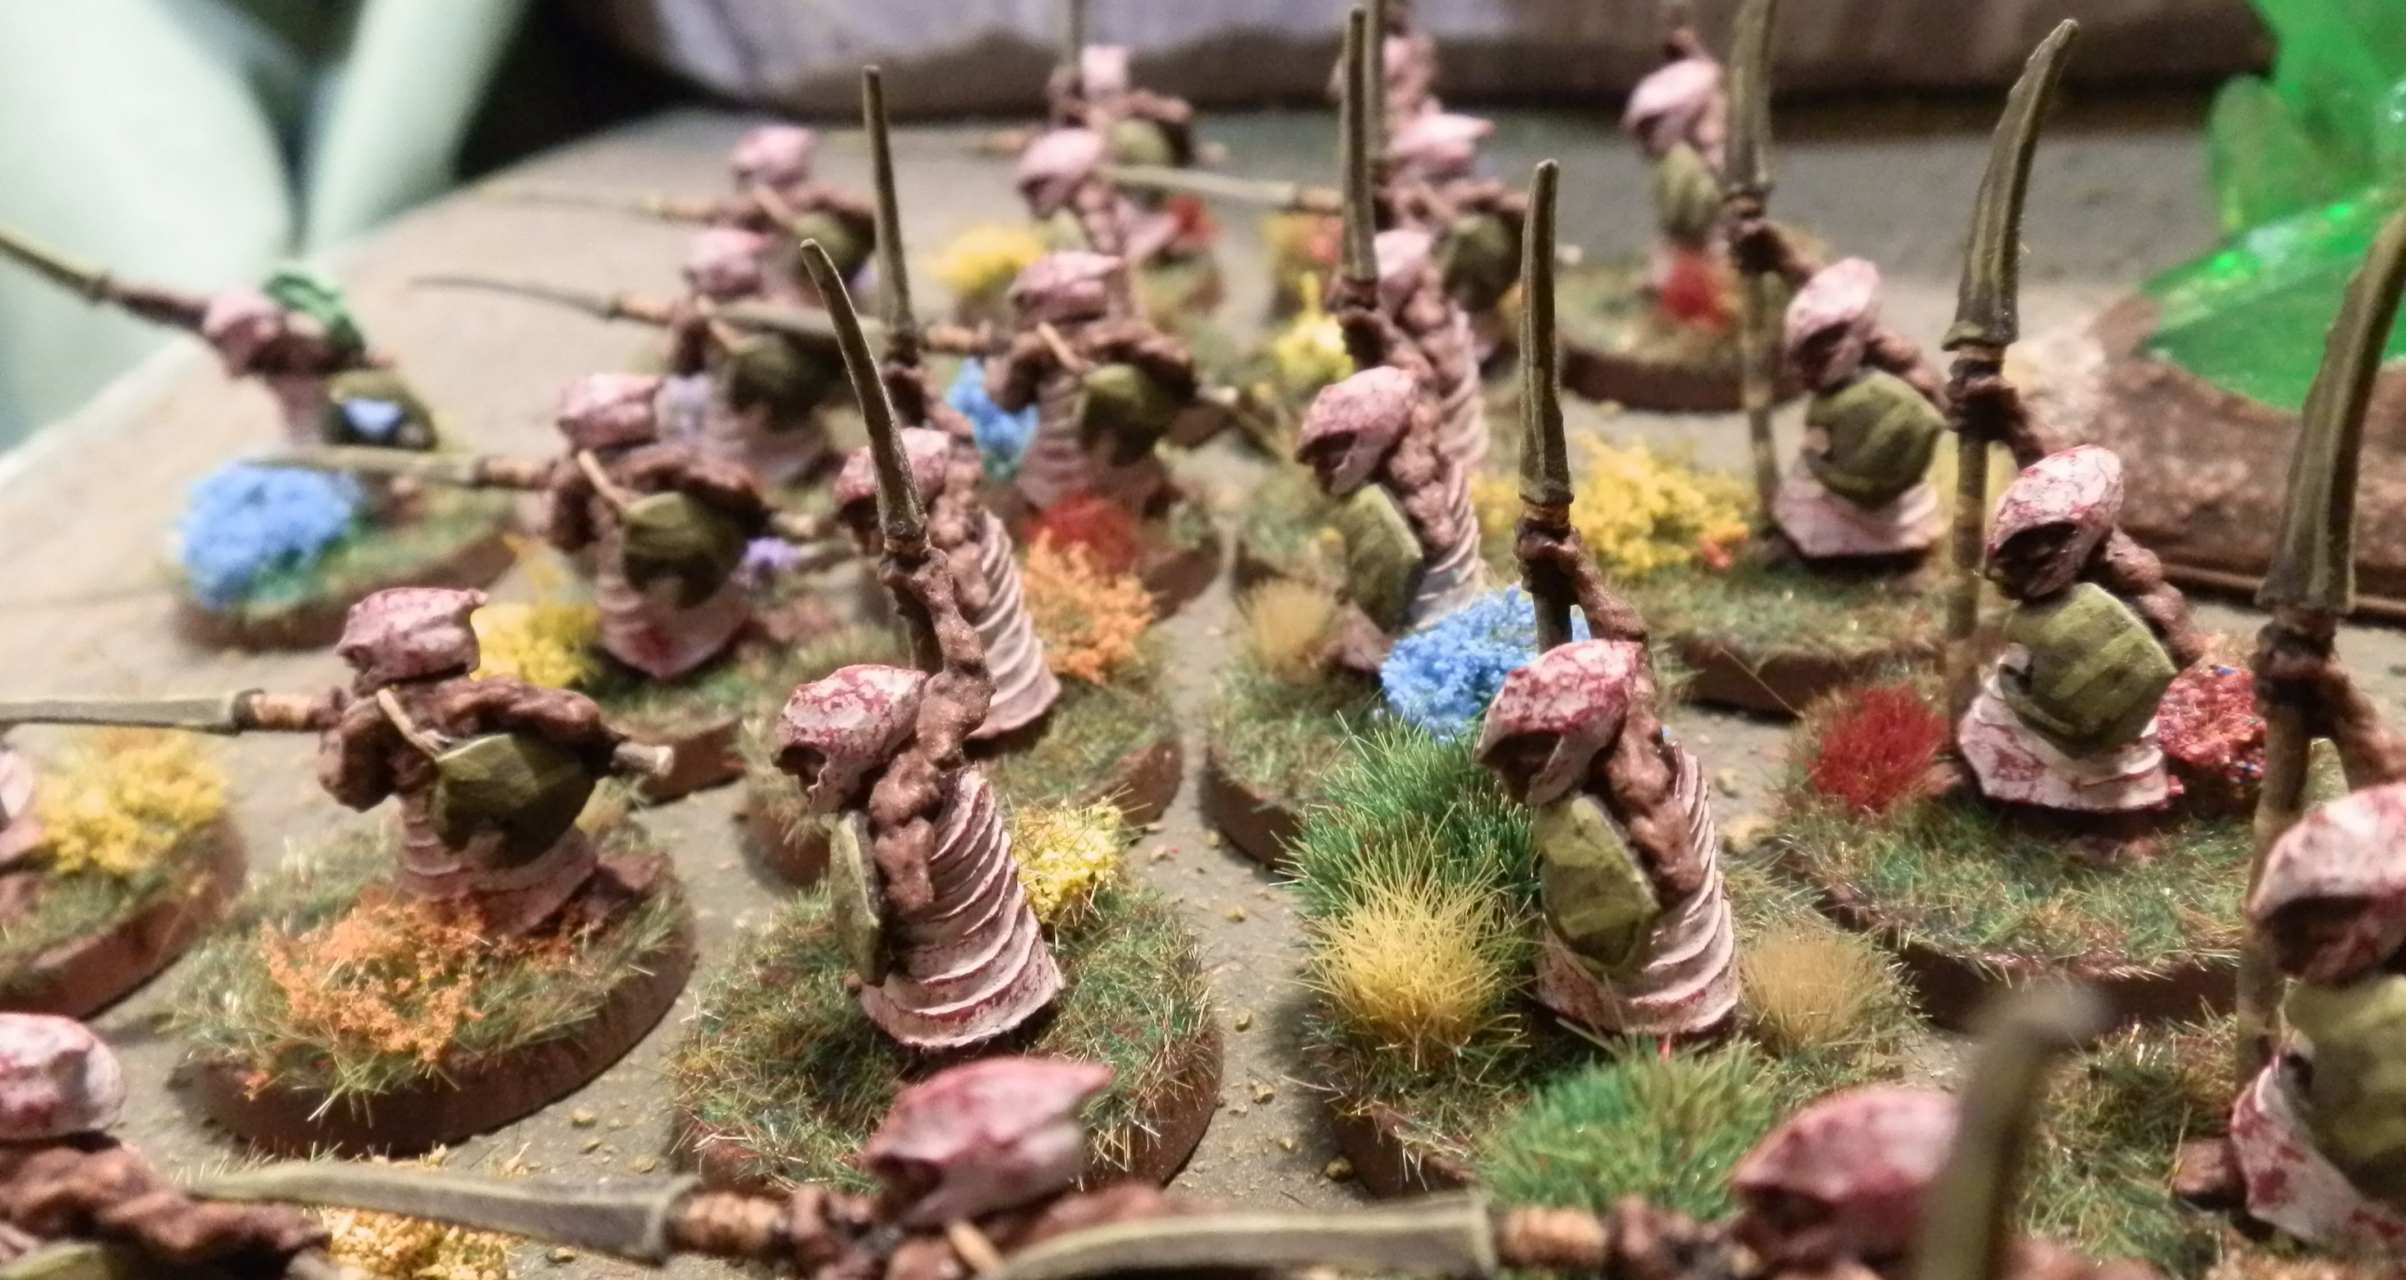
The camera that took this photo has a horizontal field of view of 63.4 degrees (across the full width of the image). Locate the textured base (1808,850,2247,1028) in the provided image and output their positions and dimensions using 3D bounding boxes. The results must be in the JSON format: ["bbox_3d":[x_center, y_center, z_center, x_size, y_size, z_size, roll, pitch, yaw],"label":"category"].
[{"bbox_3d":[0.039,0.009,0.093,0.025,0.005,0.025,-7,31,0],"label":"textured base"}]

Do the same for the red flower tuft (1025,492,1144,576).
[{"bbox_3d":[-0.008,-0.008,0.130,0.008,0.005,0.008,-7,30,-3],"label":"red flower tuft"}]

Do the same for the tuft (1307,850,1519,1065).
[{"bbox_3d":[0.009,0.014,0.086,0.009,0.007,0.009,-2,30,6],"label":"tuft"}]

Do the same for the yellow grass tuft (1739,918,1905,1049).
[{"bbox_3d":[0.025,0.014,0.079,0.007,0.005,0.007,-7,31,0],"label":"yellow grass tuft"}]

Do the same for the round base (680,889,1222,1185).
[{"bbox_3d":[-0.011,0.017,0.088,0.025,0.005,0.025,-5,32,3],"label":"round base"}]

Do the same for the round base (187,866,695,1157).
[{"bbox_3d":[-0.039,0.016,0.100,0.025,0.005,0.025,-19,32,-23],"label":"round base"}]

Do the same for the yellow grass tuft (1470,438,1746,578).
[{"bbox_3d":[0.027,-0.009,0.126,0.017,0.007,0.011,2,30,12],"label":"yellow grass tuft"}]

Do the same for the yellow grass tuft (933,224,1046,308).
[{"bbox_3d":[-0.017,-0.031,0.160,0.009,0.005,0.009,-7,31,0],"label":"yellow grass tuft"}]

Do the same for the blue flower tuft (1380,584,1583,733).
[{"bbox_3d":[0.016,0.000,0.112,0.012,0.006,0.011,0,30,8],"label":"blue flower tuft"}]

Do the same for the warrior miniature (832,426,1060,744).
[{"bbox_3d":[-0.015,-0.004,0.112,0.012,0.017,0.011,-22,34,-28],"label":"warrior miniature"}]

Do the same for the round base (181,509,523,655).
[{"bbox_3d":[-0.064,-0.007,0.145,0.025,0.005,0.025,-18,32,-22],"label":"round base"}]

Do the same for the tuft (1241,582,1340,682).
[{"bbox_3d":[0.005,-0.001,0.115,0.006,0.006,0.006,-4,30,3],"label":"tuft"}]

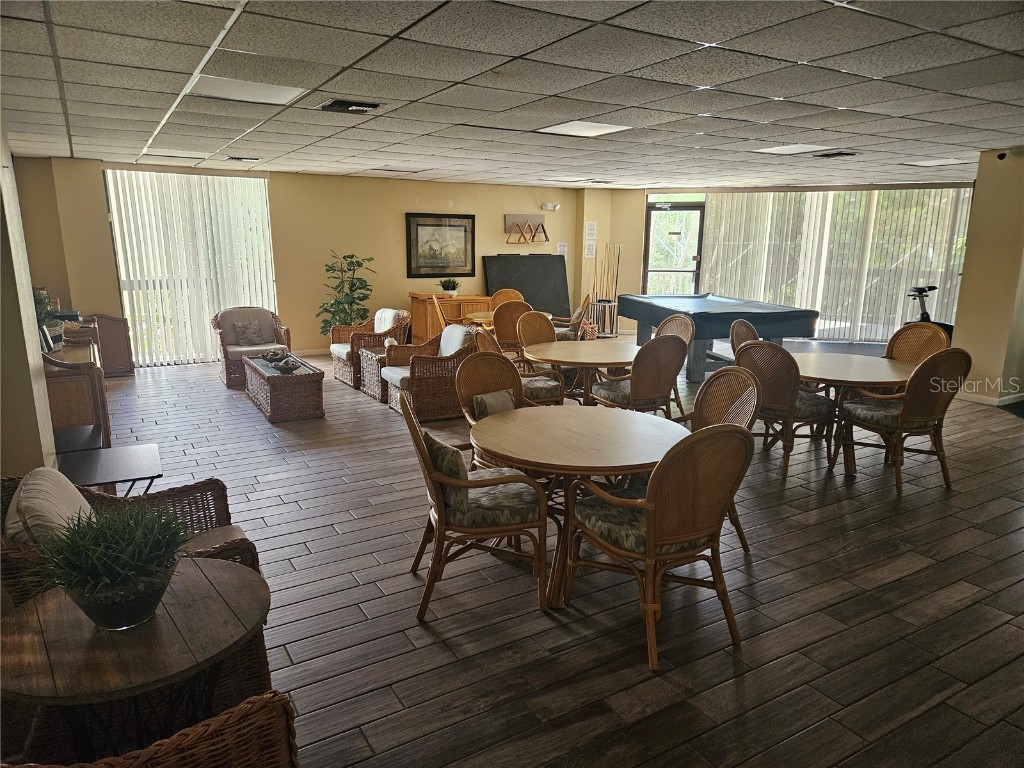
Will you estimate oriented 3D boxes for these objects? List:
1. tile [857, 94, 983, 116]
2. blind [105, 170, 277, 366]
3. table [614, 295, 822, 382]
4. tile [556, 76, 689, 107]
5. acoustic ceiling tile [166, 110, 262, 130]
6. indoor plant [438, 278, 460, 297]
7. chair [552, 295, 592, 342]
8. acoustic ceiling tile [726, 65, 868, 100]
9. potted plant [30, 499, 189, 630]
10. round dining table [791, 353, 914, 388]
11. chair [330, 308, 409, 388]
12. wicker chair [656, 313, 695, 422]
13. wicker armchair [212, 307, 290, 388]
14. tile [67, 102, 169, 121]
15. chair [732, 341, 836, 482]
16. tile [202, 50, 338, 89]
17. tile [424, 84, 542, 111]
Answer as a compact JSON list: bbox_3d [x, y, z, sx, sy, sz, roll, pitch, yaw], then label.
[{"bbox_3d":[2.576,-1.772,4.311,0.600,0.020,0.600,-7,14,-30],"label":"tile"},{"bbox_3d":[-3.999,-1.449,8.761,1.800,2.350,0.100,-7,14,-30],"label":"blind"},{"bbox_3d":[2.501,-0.655,8.913,1.460,0.810,2.500,-2,12,-11],"label":"table"},{"bbox_3d":[0.657,-1.672,3.873,0.605,0.020,0.605,-7,14,-30],"label":"tile"},{"bbox_3d":[-2.162,-1.925,4.967,0.605,0.020,0.605,-7,14,-30],"label":"acoustic ceiling tile"},{"bbox_3d":[-0.879,-1.431,10.146,0.320,0.280,0.320,-7,14,-30],"label":"indoor plant"},{"bbox_3d":[0.619,-0.591,8.172,0.610,0.950,0.600,-1,12,-6],"label":"chair"},{"bbox_3d":[1.492,-1.620,3.650,0.600,0.020,0.600,-7,14,-30],"label":"acoustic ceiling tile"},{"bbox_3d":[-1.056,0.480,1.785,0.360,0.280,0.350,-7,14,-32],"label":"potted plant"},{"bbox_3d":[2.370,0.226,4.964,1.070,0.720,1.070,0,12,0],"label":"round dining table"},{"bbox_3d":[-1.591,-0.435,7.766,0.780,0.810,0.710,-7,14,-30],"label":"chair"},{"bbox_3d":[1.251,-0.143,5.972,0.610,0.925,0.580,-10,16,-41],"label":"wicker chair"},{"bbox_3d":[-3.039,-0.465,7.965,0.740,0.820,0.790,-6,14,-27],"label":"wicker armchair"},{"bbox_3d":[-2.716,-1.894,4.703,0.610,0.020,0.610,-7,14,-30],"label":"tile"},{"bbox_3d":[1.919,0.121,4.759,0.610,0.925,0.580,-8,14,-33],"label":"chair"},{"bbox_3d":[-1.236,-1.609,3.485,0.600,0.018,0.600,-7,14,-30],"label":"tile"},{"bbox_3d":[-0.179,-1.734,4.111,0.610,0.020,0.610,-7,14,-30],"label":"tile"}]

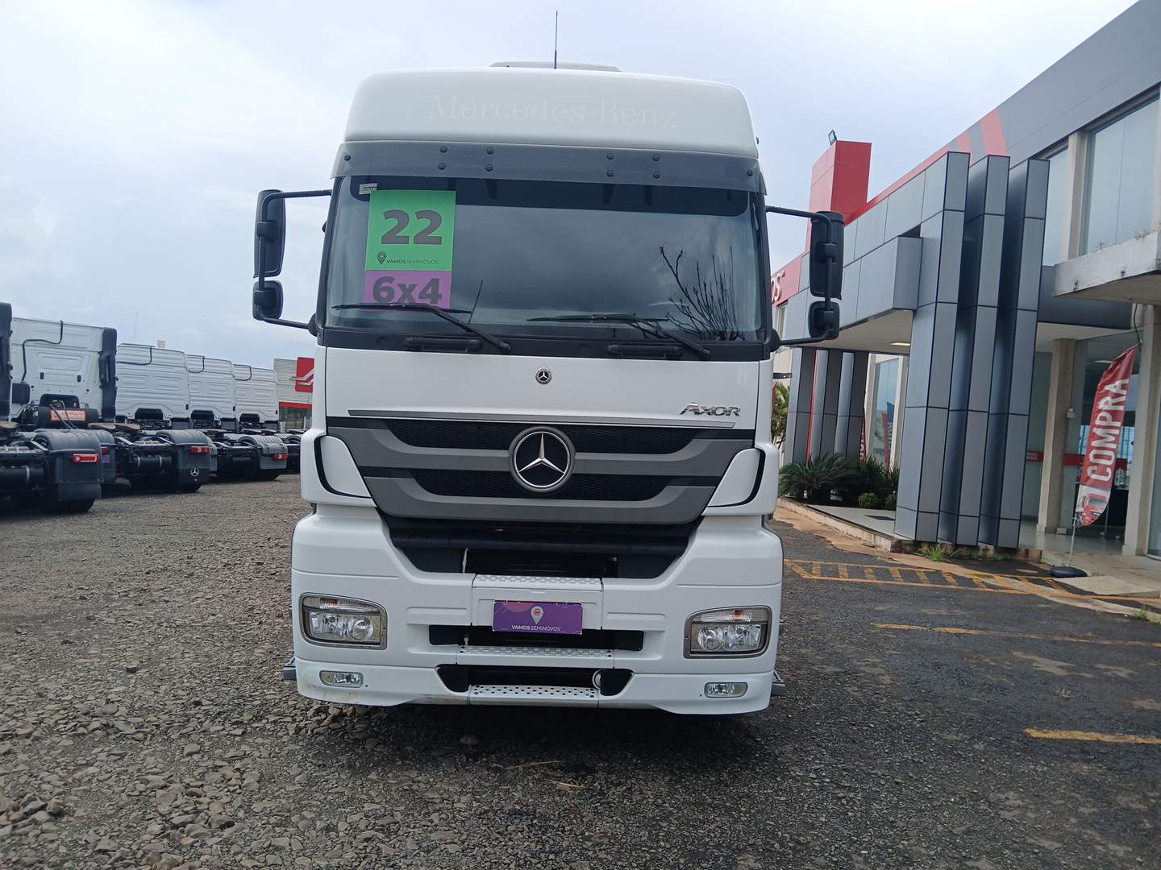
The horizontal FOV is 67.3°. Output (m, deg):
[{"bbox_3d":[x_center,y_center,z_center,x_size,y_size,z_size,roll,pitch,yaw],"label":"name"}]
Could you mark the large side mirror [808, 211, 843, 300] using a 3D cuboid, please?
[{"bbox_3d":[1.268,-0.929,4.500,0.180,0.445,0.090,2,0,-19],"label":"large side mirror"}]

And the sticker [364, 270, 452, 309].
[{"bbox_3d":[-0.852,-0.720,4.310,0.430,0.192,0.010,1,-7,7],"label":"sticker"}]

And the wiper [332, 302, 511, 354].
[{"bbox_3d":[-0.788,-0.526,4.245,0.916,0.237,0.191,2,0,-1],"label":"wiper"}]

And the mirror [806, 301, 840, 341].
[{"bbox_3d":[1.254,-0.587,4.500,0.165,0.200,0.090,2,0,-19],"label":"mirror"}]

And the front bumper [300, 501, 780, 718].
[{"bbox_3d":[-0.211,0.838,4.285,2.457,0.940,0.450,2,0,-1],"label":"front bumper"}]

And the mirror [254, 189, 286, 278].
[{"bbox_3d":[-1.582,-1.028,4.440,0.170,0.440,0.090,2,0,19],"label":"mirror"}]

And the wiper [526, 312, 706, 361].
[{"bbox_3d":[0.188,-0.482,4.247,0.889,0.206,0.135,2,0,-1],"label":"wiper"}]

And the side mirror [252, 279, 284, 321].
[{"bbox_3d":[-1.589,-0.686,4.440,0.165,0.200,0.090,2,0,19],"label":"side mirror"}]

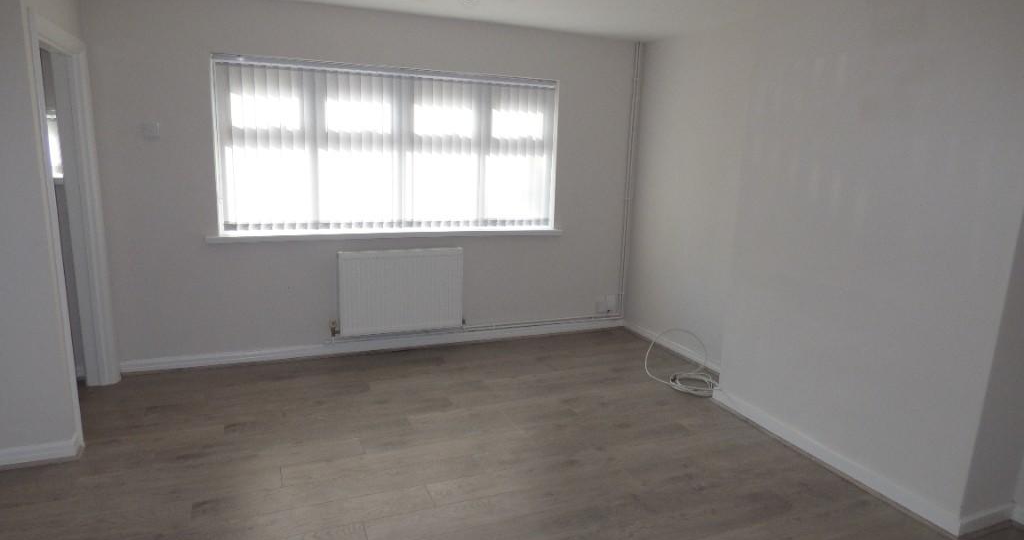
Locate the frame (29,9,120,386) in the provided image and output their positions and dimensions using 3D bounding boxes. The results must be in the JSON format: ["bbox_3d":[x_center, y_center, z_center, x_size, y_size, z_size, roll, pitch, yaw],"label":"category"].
[{"bbox_3d":[-2.340,-0.192,3.128,0.150,2.050,0.980,-4,13,-24],"label":"frame"}]

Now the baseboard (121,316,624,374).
[{"bbox_3d":[-0.780,0.557,4.590,3.843,0.095,0.020,-3,13,-21],"label":"baseboard"}]

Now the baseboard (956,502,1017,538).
[{"bbox_3d":[2.076,1.082,2.581,0.358,0.090,0.020,-3,13,-21],"label":"baseboard"}]

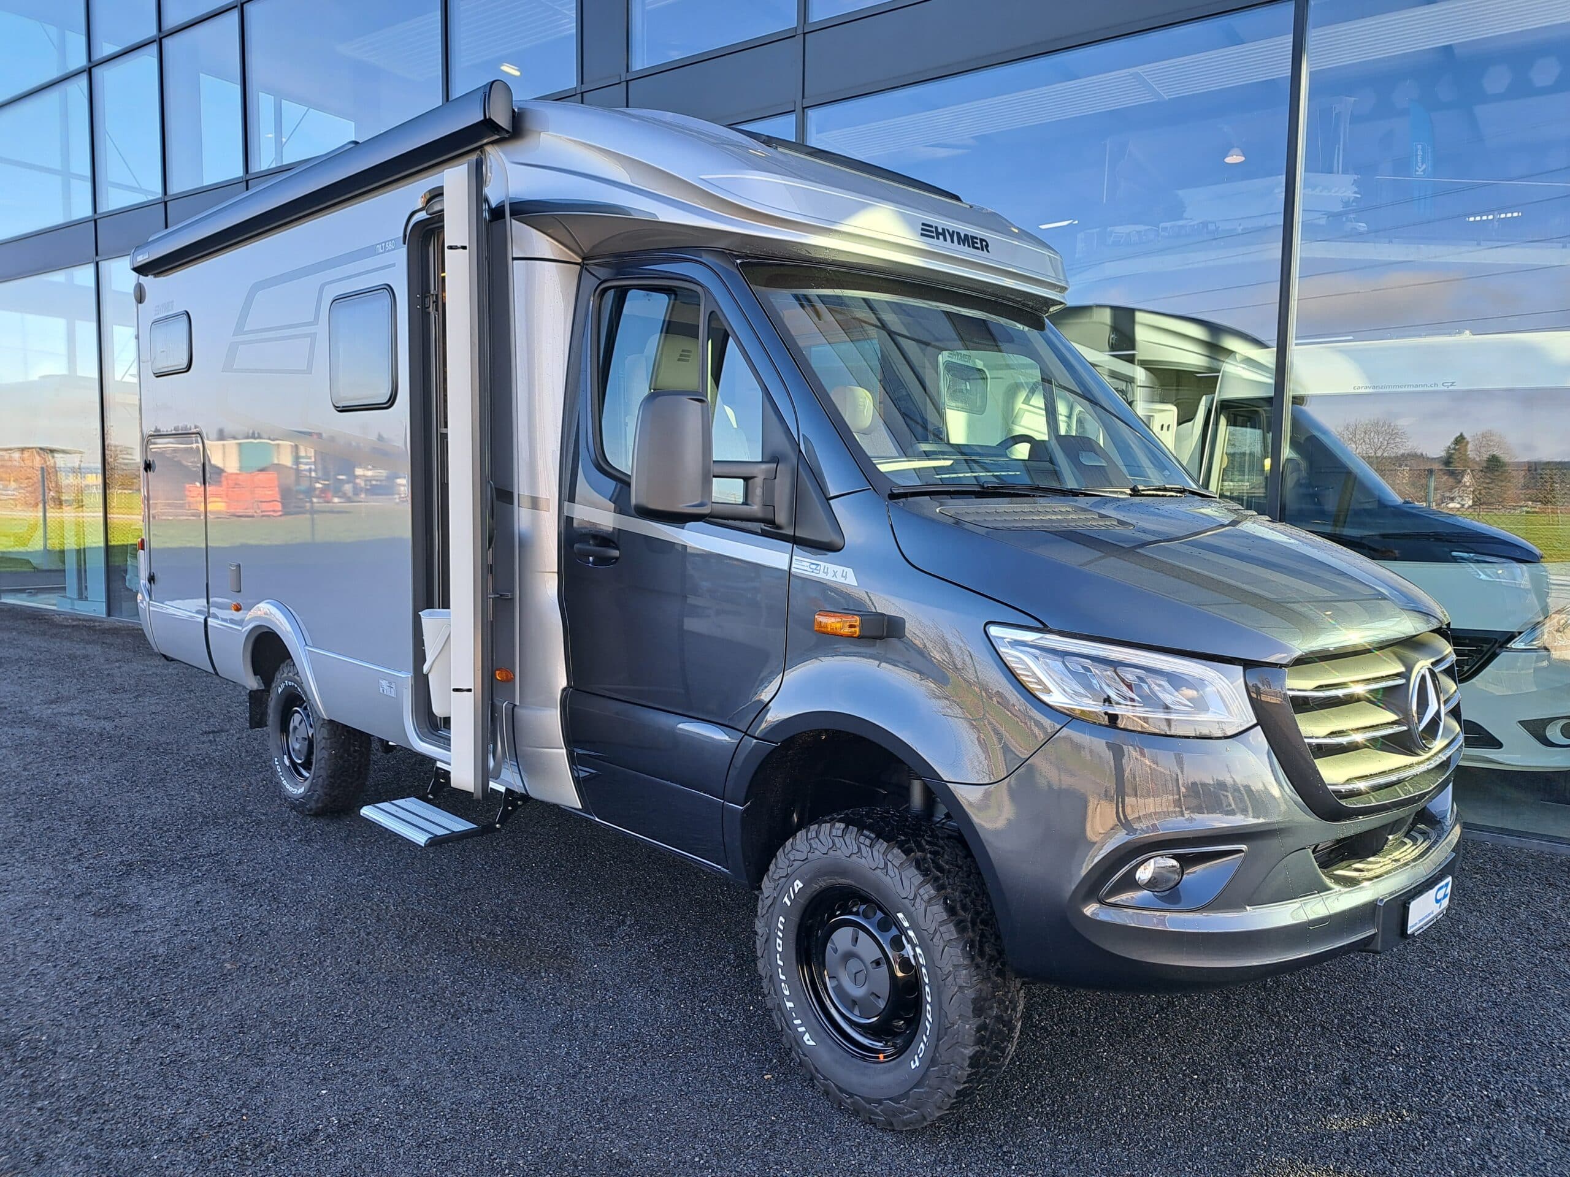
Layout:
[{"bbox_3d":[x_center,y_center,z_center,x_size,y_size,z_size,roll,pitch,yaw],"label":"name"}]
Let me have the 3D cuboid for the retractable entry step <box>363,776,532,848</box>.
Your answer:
[{"bbox_3d":[-1.262,0.808,4.003,0.540,0.160,0.400,6,7,45],"label":"retractable entry step"}]

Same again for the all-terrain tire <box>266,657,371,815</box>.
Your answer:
[{"bbox_3d":[-2.347,0.734,5.471,0.780,0.780,0.245,6,7,45],"label":"all-terrain tire"}]

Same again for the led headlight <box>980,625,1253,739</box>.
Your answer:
[{"bbox_3d":[0.765,0.214,2.510,0.500,0.250,0.400,6,7,45],"label":"led headlight"}]

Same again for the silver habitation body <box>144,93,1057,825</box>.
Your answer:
[{"bbox_3d":[-1.335,-0.653,5.627,5.480,2.420,2.220,6,7,45],"label":"silver habitation body"}]

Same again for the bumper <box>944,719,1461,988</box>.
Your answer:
[{"bbox_3d":[1.367,0.546,3.008,0.760,0.630,2.000,6,7,45],"label":"bumper"}]

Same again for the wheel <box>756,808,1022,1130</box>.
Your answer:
[{"bbox_3d":[0.261,1.000,2.902,0.245,0.780,0.780,-4,7,-42],"label":"wheel"}]

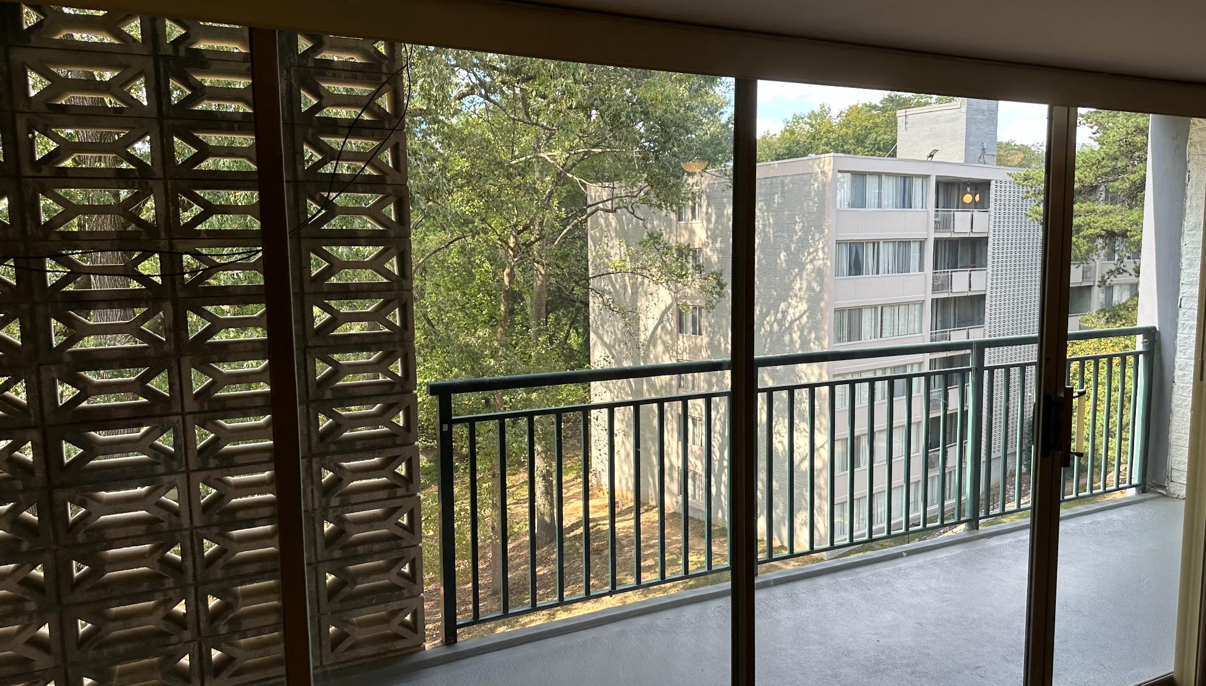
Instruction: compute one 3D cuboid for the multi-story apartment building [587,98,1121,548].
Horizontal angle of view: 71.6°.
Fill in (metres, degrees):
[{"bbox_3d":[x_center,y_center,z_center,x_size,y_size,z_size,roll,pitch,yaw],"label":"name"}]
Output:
[{"bbox_3d":[15.233,-2.520,47.189,27.400,19.300,16.700,-6,8,-35],"label":"multi-story apartment building"}]

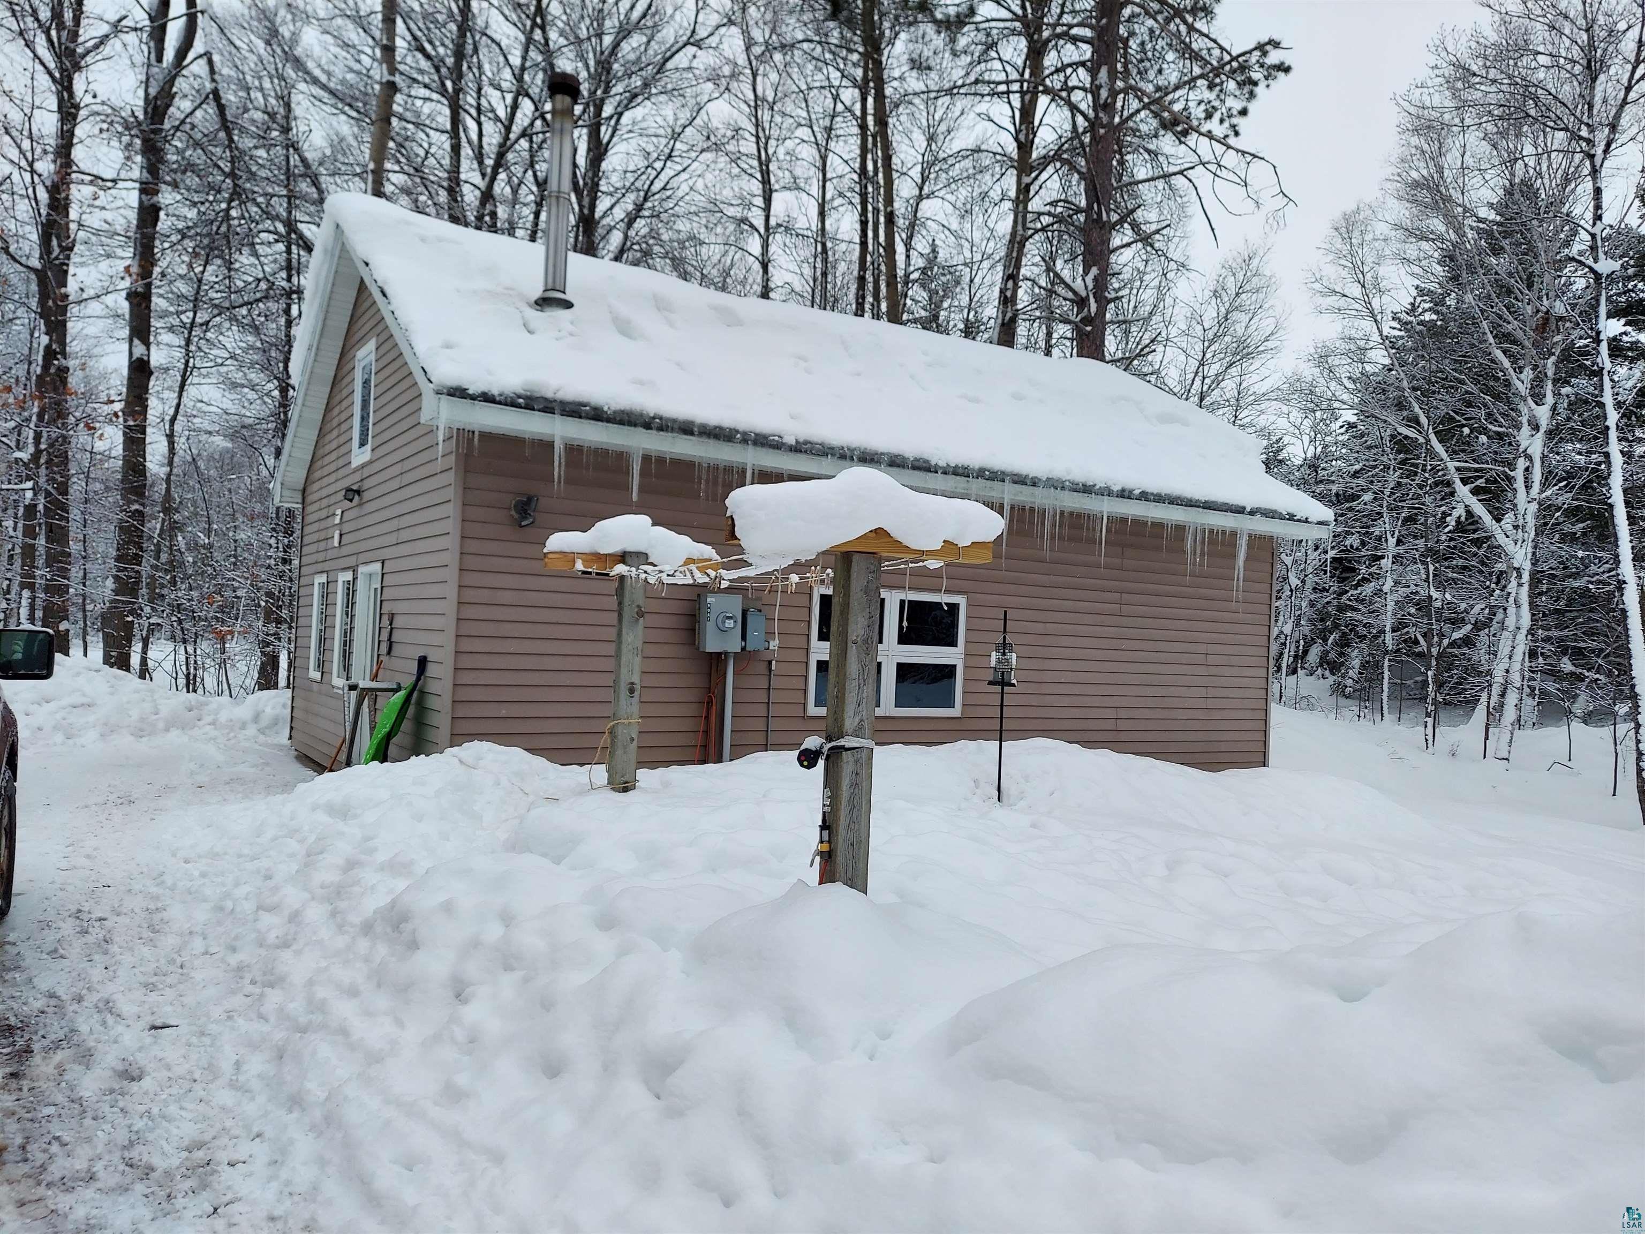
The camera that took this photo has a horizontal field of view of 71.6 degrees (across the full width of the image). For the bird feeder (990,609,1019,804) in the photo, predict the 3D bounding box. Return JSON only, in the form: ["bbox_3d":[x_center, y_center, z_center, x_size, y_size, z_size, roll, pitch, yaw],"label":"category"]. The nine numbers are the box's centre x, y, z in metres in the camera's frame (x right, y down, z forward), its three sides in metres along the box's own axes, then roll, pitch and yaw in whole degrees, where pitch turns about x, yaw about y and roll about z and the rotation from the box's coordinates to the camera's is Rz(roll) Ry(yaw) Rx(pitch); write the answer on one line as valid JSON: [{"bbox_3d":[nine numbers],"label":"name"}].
[{"bbox_3d":[1.140,0.568,7.200,0.175,1.200,0.180,2,-1,3],"label":"bird feeder"}]

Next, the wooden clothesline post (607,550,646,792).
[{"bbox_3d":[-1.148,0.322,6.650,0.142,1.420,0.142,3,-2,-33],"label":"wooden clothesline post"}]

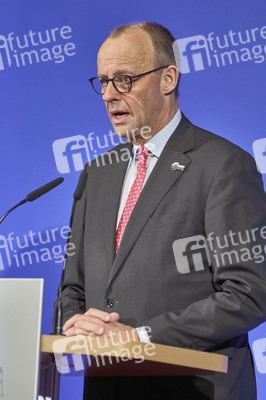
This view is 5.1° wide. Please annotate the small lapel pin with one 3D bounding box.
[{"bbox_3d":[0.097,-0.073,6.450,0.031,0.018,0.004,7,-16,24],"label":"small lapel pin"}]

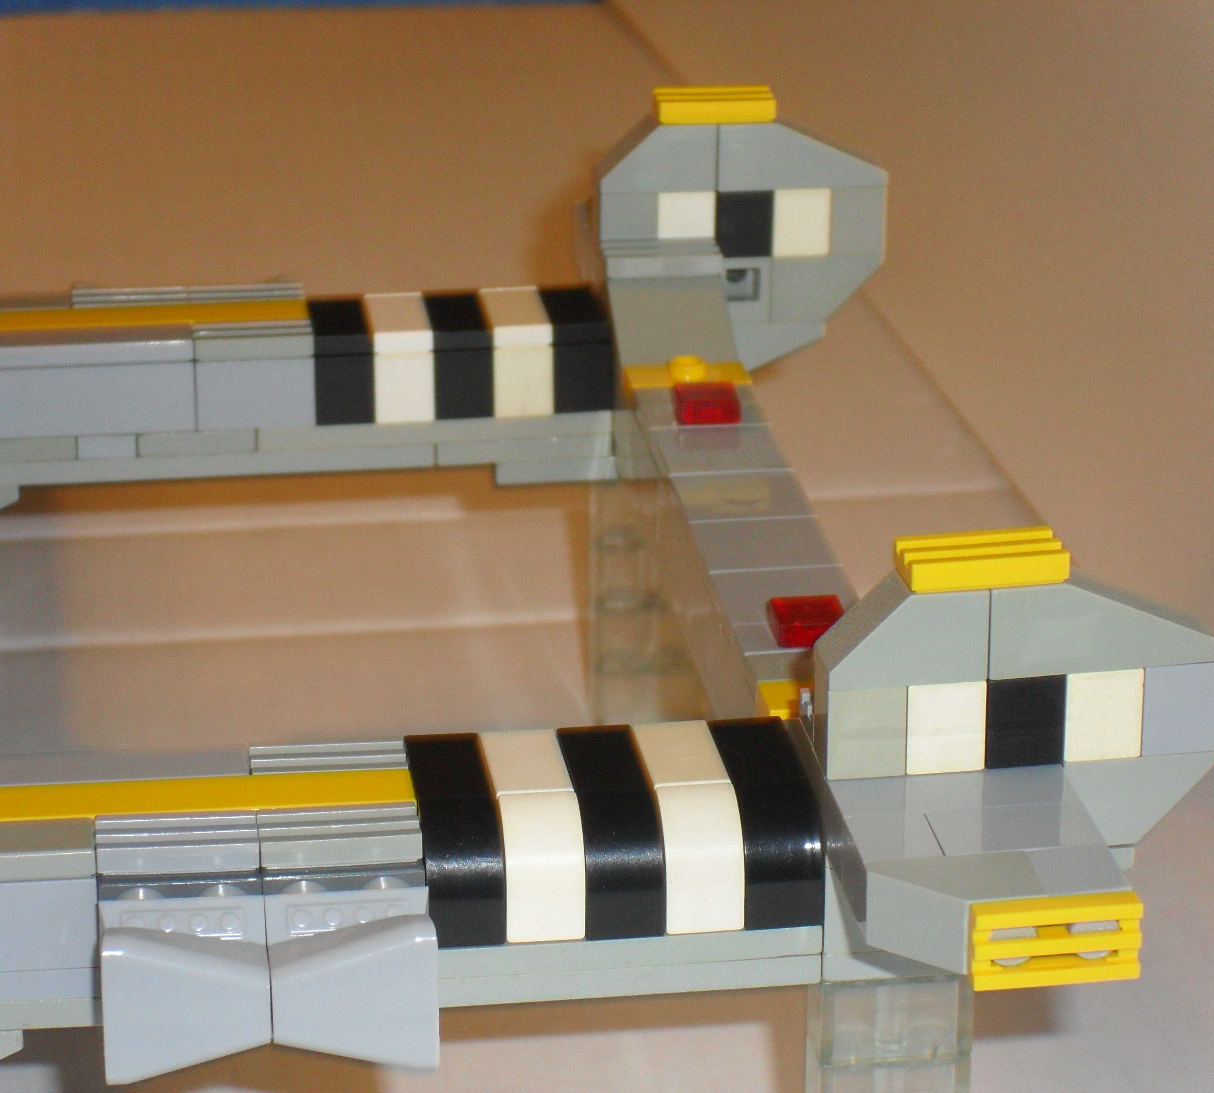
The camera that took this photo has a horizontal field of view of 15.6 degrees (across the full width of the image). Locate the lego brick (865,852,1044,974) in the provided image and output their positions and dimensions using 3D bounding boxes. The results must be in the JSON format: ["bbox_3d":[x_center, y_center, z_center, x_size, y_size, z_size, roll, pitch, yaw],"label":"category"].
[{"bbox_3d":[0.033,0.035,0.422,0.016,0.008,0.010,-3,22,-8],"label":"lego brick"}]

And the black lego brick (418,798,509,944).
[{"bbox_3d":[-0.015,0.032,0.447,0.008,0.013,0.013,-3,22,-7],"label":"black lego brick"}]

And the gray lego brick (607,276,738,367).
[{"bbox_3d":[0.008,-0.030,0.594,0.016,0.010,0.024,-3,22,-8],"label":"gray lego brick"}]

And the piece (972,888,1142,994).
[{"bbox_3d":[0.042,0.037,0.419,0.016,0.008,0.003,-3,21,-8],"label":"piece"}]

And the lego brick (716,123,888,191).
[{"bbox_3d":[0.026,-0.055,0.607,0.024,0.010,0.008,-2,22,-8],"label":"lego brick"}]

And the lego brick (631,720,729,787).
[{"bbox_3d":[0.008,0.023,0.456,0.008,0.003,0.016,-3,21,-8],"label":"lego brick"}]

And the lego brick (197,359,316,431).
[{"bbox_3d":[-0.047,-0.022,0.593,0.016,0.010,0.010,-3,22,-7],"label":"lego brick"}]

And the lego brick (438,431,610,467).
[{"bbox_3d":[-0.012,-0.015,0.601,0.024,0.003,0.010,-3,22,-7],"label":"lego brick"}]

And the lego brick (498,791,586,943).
[{"bbox_3d":[-0.007,0.032,0.448,0.008,0.013,0.013,-3,22,-7],"label":"lego brick"}]

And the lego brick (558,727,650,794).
[{"bbox_3d":[0.000,0.023,0.451,0.008,0.003,0.016,-3,20,-7],"label":"lego brick"}]

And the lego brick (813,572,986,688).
[{"bbox_3d":[0.029,0.008,0.441,0.016,0.010,0.008,-4,21,-7],"label":"lego brick"}]

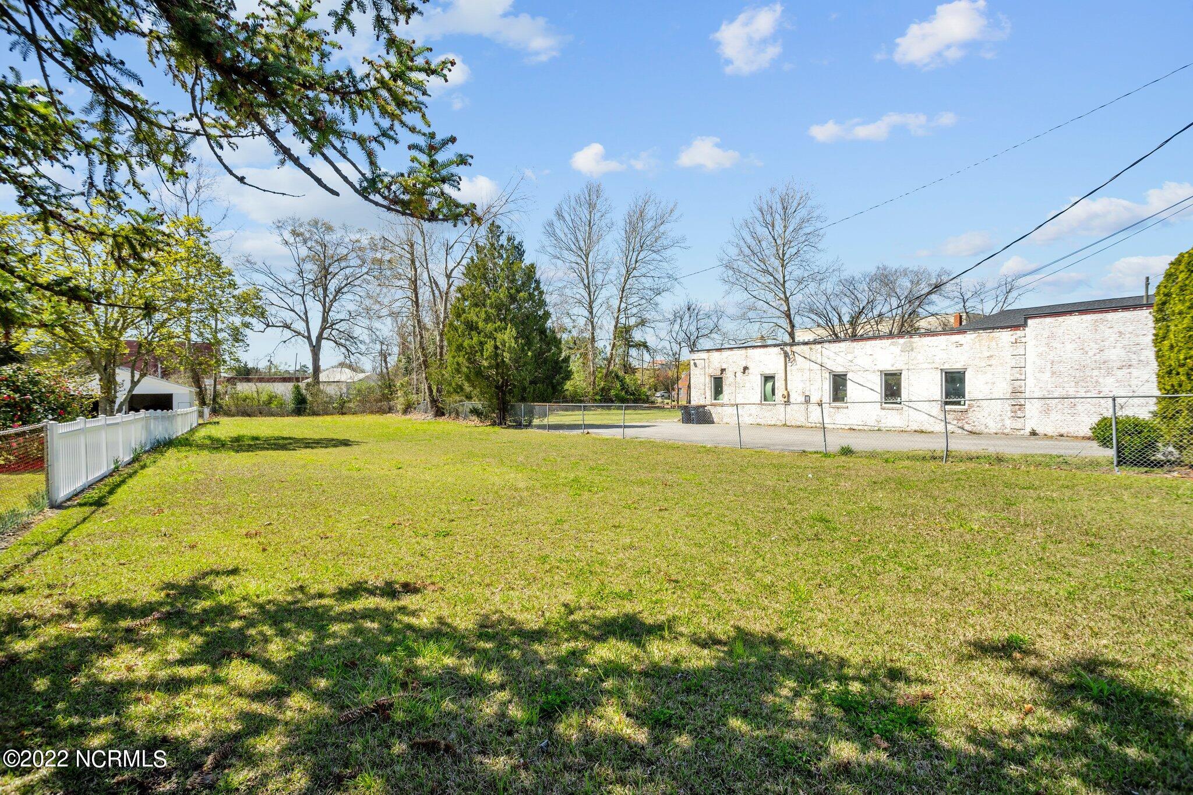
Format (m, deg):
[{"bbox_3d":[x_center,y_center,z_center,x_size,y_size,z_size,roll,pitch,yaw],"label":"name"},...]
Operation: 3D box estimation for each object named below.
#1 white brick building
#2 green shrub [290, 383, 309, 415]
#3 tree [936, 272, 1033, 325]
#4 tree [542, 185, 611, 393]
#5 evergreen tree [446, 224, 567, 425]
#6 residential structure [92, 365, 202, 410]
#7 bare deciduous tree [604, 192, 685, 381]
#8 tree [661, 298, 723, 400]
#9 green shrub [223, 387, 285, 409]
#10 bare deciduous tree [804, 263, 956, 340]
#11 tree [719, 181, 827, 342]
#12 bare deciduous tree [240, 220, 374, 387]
[{"bbox_3d":[15.200,-0.870,25.300,10.000,4.600,21.000,-1,1,-34],"label":"white brick building"},{"bbox_3d":[-29.800,0.190,56.500,1.800,3.350,1.750,0,1,0],"label":"green shrub"},{"bbox_3d":[31.100,-4.300,45.000,7.000,11.200,6.700,0,1,0],"label":"tree"},{"bbox_3d":[-2.419,-12.549,68.000,8.550,27.120,8.120,0,0,-2],"label":"tree"},{"bbox_3d":[-4.900,-4.000,30.700,6.600,10.950,6.400,0,1,0],"label":"evergreen tree"},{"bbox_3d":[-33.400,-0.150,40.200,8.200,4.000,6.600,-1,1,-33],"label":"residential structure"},{"bbox_3d":[5.794,-11.874,68.000,9.640,25.770,9.160,0,0,5],"label":"bare deciduous tree"},{"bbox_3d":[10.200,-4.700,60.000,7.000,12.000,6.600,0,1,0],"label":"tree"},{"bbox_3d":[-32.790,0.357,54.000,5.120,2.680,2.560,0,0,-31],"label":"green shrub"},{"bbox_3d":[26.482,-5.921,53.000,12.790,13.600,10.230,0,0,27],"label":"bare deciduous tree"},{"bbox_3d":[18.812,-11.122,60.000,10.990,24.030,10.440,0,0,17],"label":"tree"},{"bbox_3d":[-31.400,-8.800,61.500,13.600,21.700,13.200,0,1,0],"label":"bare deciduous tree"}]

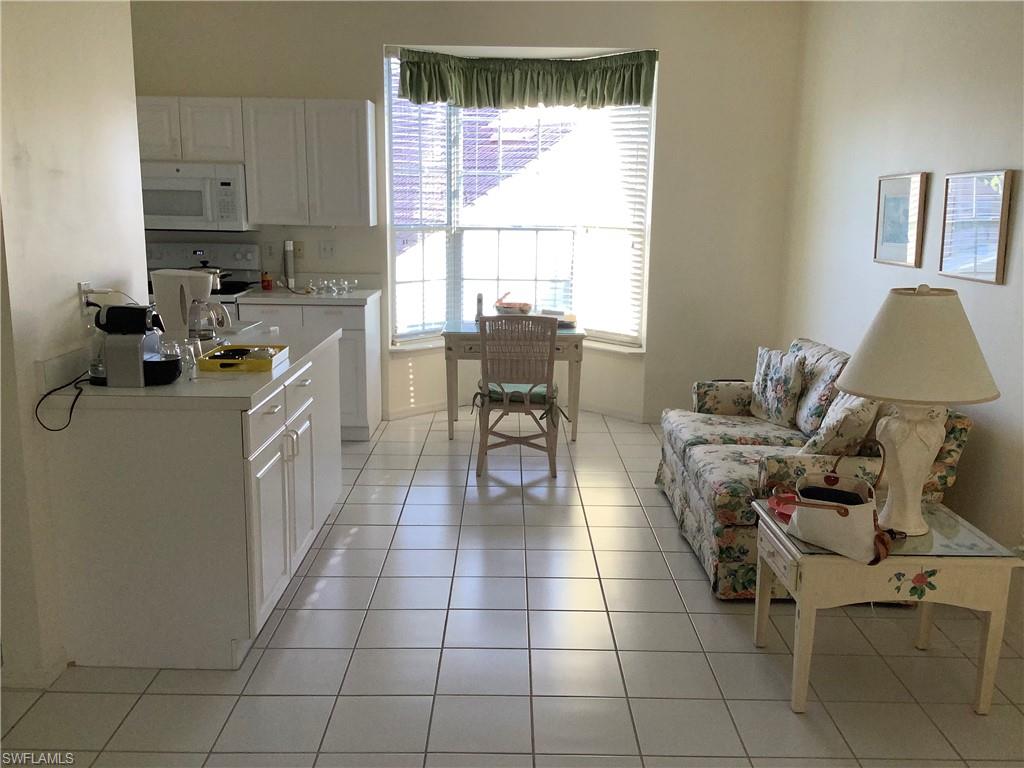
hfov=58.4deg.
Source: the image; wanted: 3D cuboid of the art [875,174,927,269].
[{"bbox_3d":[1.833,-0.776,4.353,0.030,0.427,0.491,0,12,0],"label":"art"}]

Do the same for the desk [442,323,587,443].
[{"bbox_3d":[0.008,-0.026,6.159,0.900,0.693,0.617,1,11,0],"label":"desk"}]

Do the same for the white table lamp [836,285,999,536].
[{"bbox_3d":[1.257,0.082,2.859,0.505,0.775,0.505,1,11,0],"label":"white table lamp"}]

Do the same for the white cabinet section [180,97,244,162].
[{"bbox_3d":[-1.857,-1.612,5.842,0.388,0.371,0.335,1,12,0],"label":"white cabinet section"}]

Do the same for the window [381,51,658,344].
[{"bbox_3d":[0.049,-1.262,6.460,1.778,1.976,0.502,1,11,0],"label":"window"}]

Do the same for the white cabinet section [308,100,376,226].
[{"bbox_3d":[-1.085,-1.408,5.885,0.384,0.769,0.335,1,12,0],"label":"white cabinet section"}]

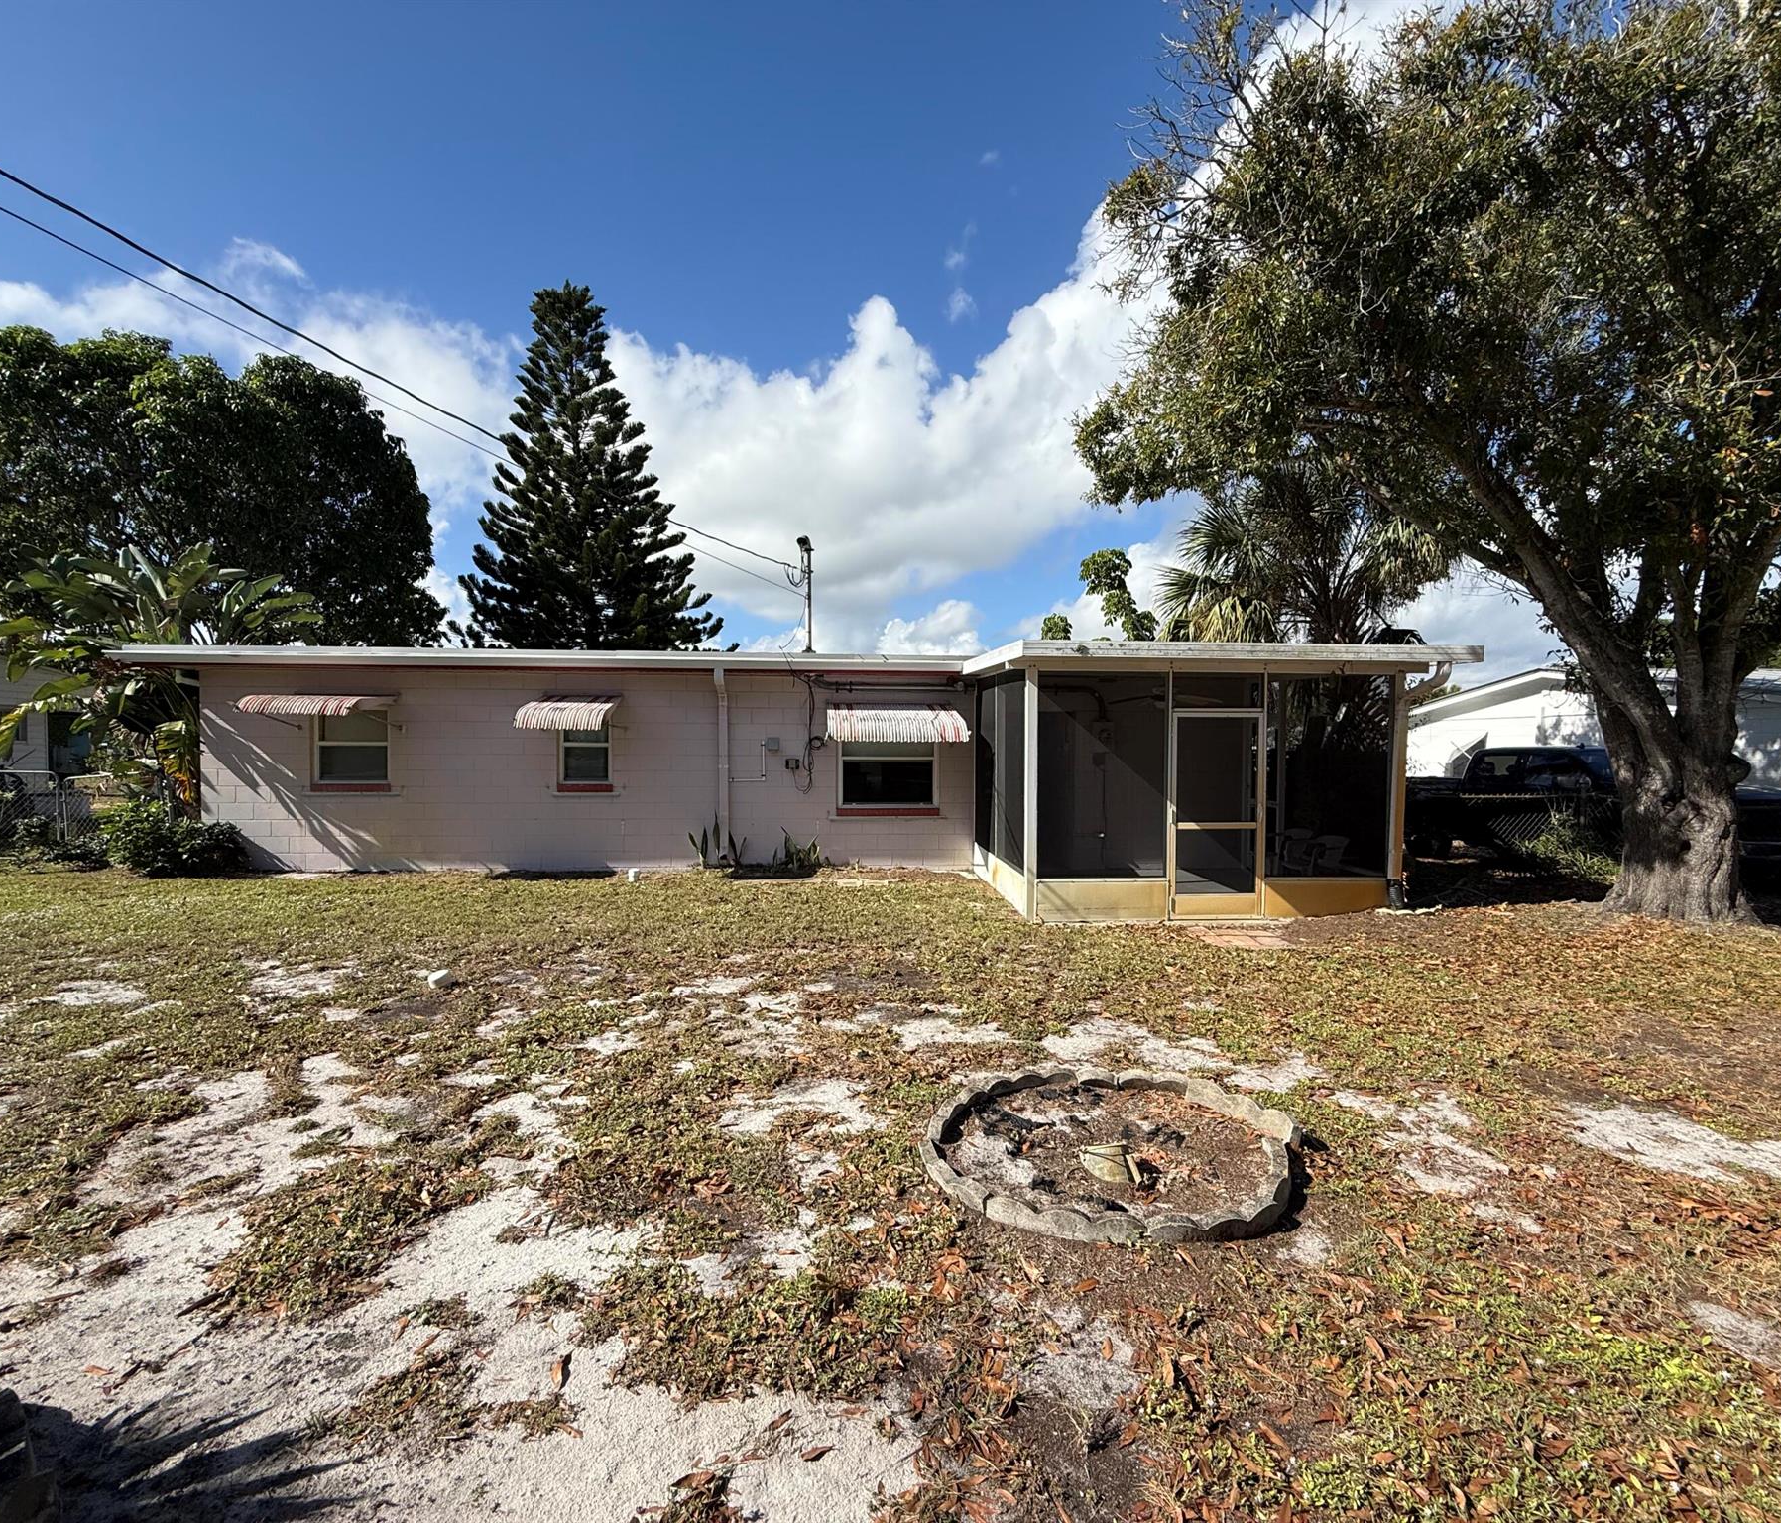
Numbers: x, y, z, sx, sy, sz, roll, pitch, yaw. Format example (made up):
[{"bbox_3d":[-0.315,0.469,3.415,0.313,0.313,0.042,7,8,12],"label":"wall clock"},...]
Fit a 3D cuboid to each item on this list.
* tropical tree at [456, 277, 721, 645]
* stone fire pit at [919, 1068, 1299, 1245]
[{"bbox_3d":[-8.500,-6.228,23.500,8.000,15.000,8.000,0,1,0],"label":"tropical tree"},{"bbox_3d":[0.920,1.579,3.420,1.510,0.120,1.390,0,1,0],"label":"stone fire pit"}]

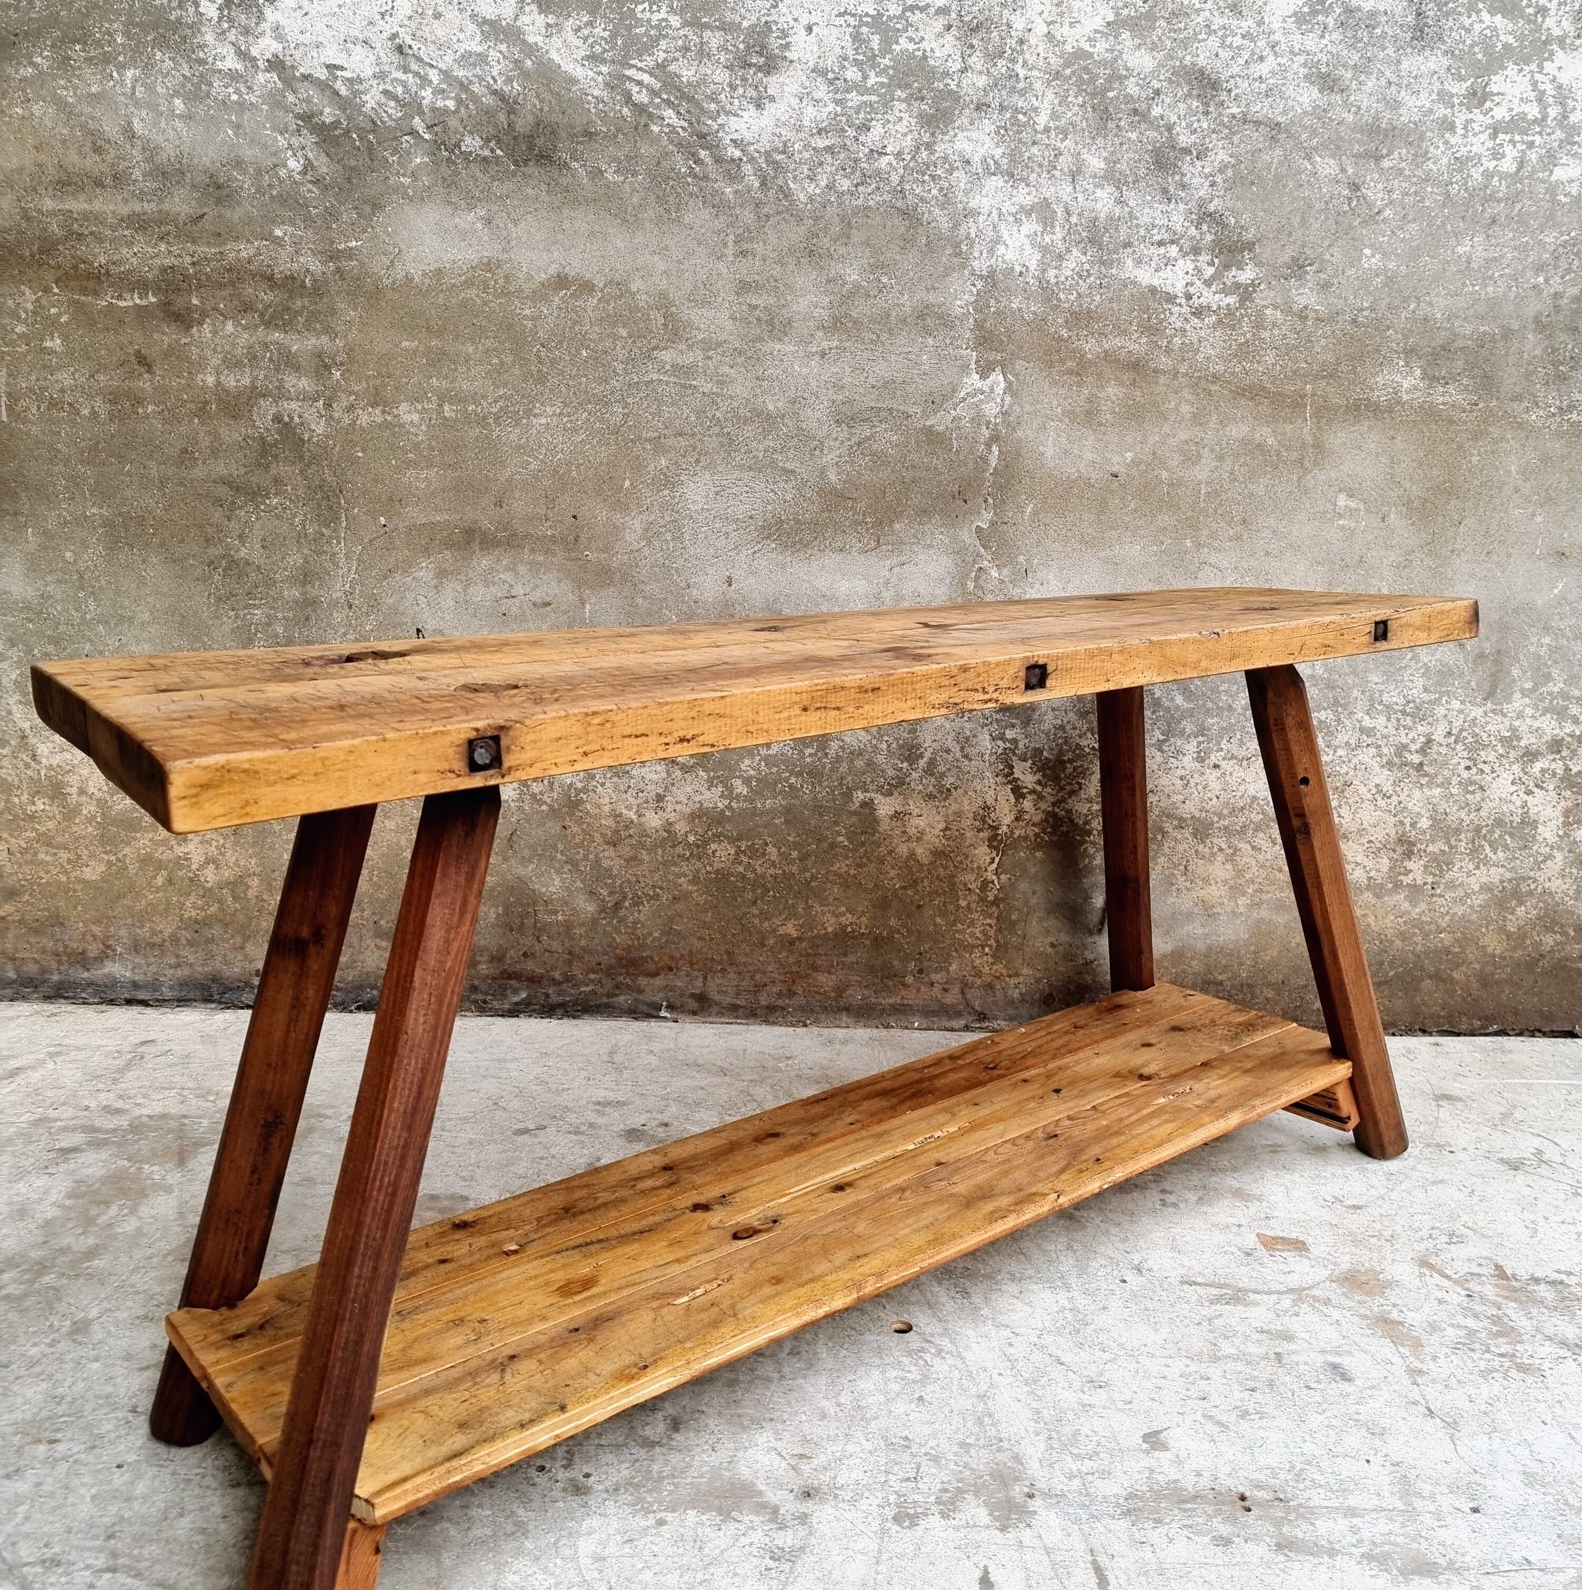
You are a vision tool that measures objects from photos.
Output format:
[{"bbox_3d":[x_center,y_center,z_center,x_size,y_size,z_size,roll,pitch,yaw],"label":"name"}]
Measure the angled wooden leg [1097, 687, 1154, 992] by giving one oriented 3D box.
[{"bbox_3d":[0.513,0.094,2.225,0.065,0.779,0.065,-29,34,-30],"label":"angled wooden leg"}]

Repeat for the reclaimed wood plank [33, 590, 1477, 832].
[{"bbox_3d":[0.134,-0.156,1.595,1.668,0.048,0.399,-10,18,-37],"label":"reclaimed wood plank"}]

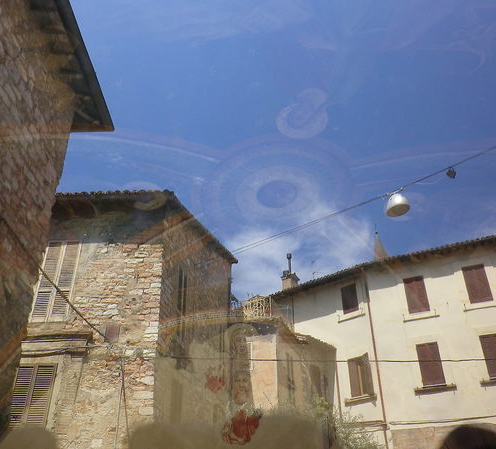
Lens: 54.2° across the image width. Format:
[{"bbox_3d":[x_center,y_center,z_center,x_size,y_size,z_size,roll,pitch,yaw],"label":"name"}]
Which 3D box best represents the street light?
[{"bbox_3d":[3.550,-0.479,11.500,0.560,0.400,0.560,-11,-31,17],"label":"street light"}]

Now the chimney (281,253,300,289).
[{"bbox_3d":[2.458,2.728,27.850,0.780,2.350,0.740,-22,-36,33],"label":"chimney"}]

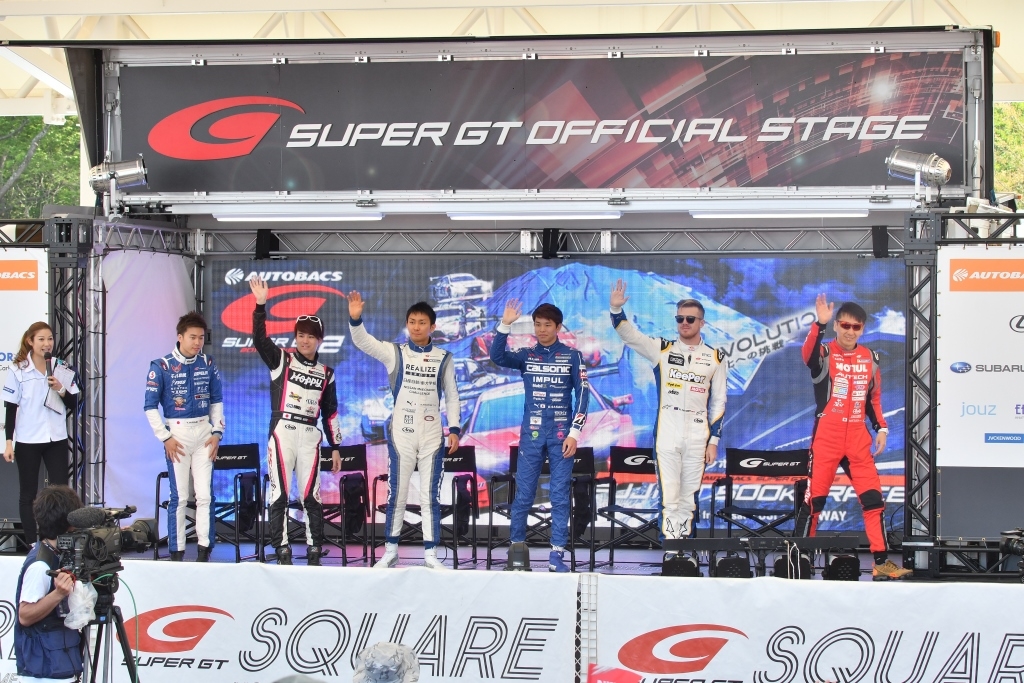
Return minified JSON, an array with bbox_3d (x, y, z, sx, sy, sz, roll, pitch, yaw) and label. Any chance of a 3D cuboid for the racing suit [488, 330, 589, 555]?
[{"bbox_3d":[0.182,0.637,22.650,0.656,1.500,0.400,0,0,5],"label":"racing suit"}]

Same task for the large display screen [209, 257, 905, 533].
[{"bbox_3d":[0.277,0.376,25.013,5.271,1.955,0.100,0,0,14],"label":"large display screen"}]

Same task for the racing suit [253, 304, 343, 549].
[{"bbox_3d":[-1.436,0.569,22.850,0.580,1.630,0.400,0,1,-3],"label":"racing suit"}]

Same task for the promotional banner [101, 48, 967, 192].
[{"bbox_3d":[0.132,-1.528,24.059,6.102,0.916,0.080,0,0,14],"label":"promotional banner"}]

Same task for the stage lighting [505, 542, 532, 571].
[{"bbox_3d":[0.042,1.411,22.300,0.170,0.185,0.170,0,1,16],"label":"stage lighting"}]

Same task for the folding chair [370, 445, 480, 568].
[{"bbox_3d":[-0.582,1.118,23.108,0.600,0.800,0.530,0,0,15],"label":"folding chair"}]

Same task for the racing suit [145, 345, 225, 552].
[{"bbox_3d":[-2.216,0.731,23.100,0.520,1.390,0.360,0,1,-10],"label":"racing suit"}]

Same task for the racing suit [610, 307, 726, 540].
[{"bbox_3d":[1.029,0.572,22.450,0.740,1.592,0.400,0,0,5],"label":"racing suit"}]

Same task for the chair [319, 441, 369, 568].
[{"bbox_3d":[-1.347,1.104,23.230,0.610,0.800,0.490,0,1,14],"label":"chair"}]

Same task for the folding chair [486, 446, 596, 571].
[{"bbox_3d":[0.187,1.113,22.808,0.610,0.800,0.490,0,1,16],"label":"folding chair"}]

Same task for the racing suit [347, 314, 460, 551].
[{"bbox_3d":[-0.723,0.619,22.950,0.730,1.546,0.400,0,0,3],"label":"racing suit"}]

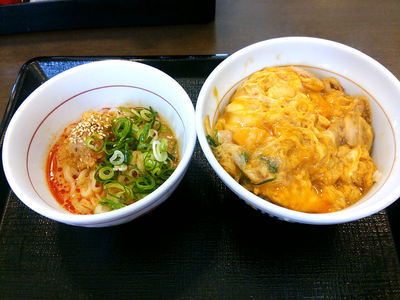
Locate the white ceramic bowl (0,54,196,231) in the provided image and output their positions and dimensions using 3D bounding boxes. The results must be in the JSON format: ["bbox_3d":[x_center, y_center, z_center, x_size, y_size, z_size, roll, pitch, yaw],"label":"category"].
[{"bbox_3d":[-0.073,0.005,0.289,0.142,0.075,0.142,-1,60,1],"label":"white ceramic bowl"}]

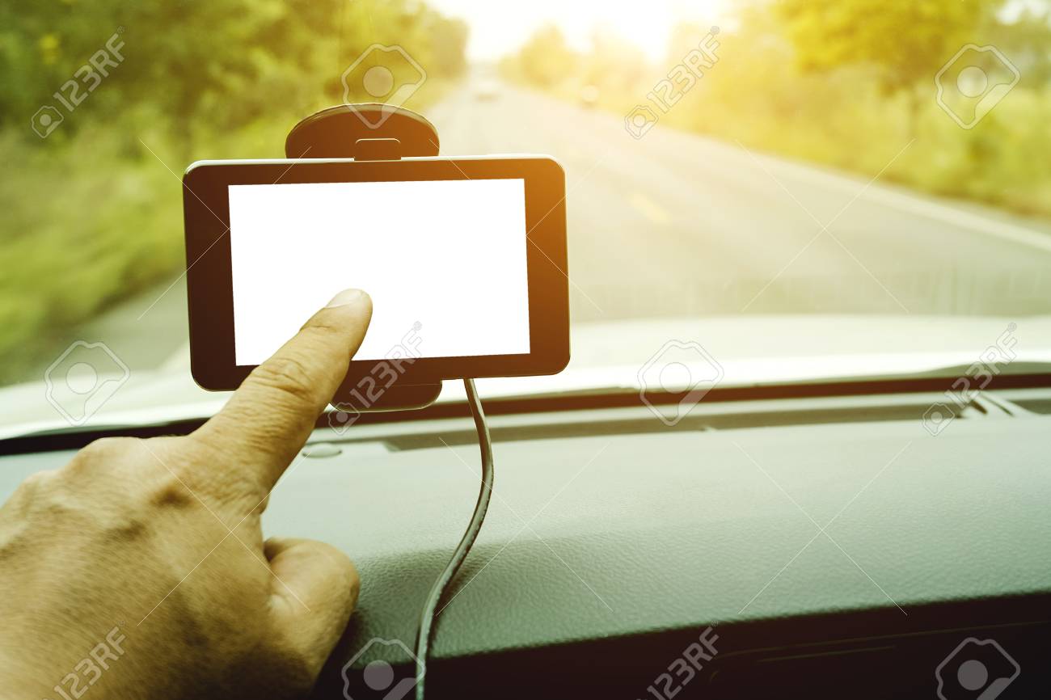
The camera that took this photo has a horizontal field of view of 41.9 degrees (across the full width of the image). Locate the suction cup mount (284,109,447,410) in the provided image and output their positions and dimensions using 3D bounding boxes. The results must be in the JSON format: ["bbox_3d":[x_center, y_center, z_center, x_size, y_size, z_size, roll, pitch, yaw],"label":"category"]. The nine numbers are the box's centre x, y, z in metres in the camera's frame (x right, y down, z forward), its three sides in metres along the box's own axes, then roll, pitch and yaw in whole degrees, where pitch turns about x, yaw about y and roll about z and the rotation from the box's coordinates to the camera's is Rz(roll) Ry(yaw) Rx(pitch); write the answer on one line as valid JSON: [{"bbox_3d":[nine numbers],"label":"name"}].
[{"bbox_3d":[-0.060,-0.040,0.535,0.066,0.110,0.095,-3,12,-6],"label":"suction cup mount"}]

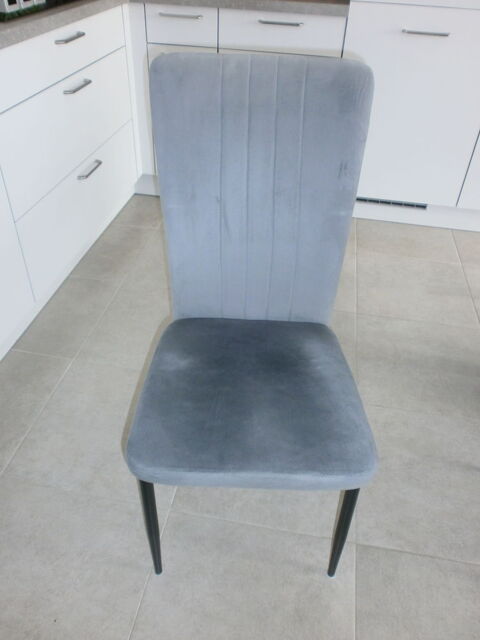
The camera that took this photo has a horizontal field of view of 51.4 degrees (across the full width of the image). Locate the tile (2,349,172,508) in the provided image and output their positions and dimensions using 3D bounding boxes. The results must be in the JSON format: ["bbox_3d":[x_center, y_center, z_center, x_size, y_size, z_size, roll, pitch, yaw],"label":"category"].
[{"bbox_3d":[-0.354,0.300,1.416,0.447,0.010,0.447,8,39,7],"label":"tile"}]

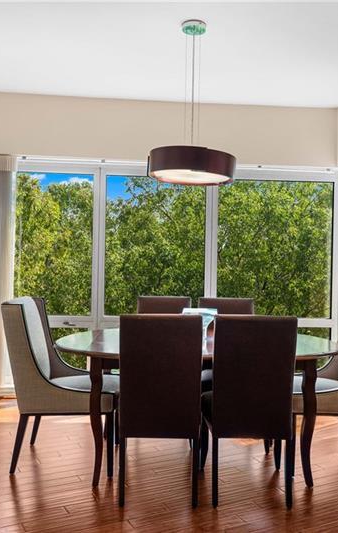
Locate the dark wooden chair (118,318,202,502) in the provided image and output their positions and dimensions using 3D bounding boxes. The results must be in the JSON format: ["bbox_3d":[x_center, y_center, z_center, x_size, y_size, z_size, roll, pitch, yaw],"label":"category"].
[{"bbox_3d":[-0.065,0.747,2.970,0.440,1.000,0.640,1,0,-2],"label":"dark wooden chair"}]

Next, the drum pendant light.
[{"bbox_3d":[0.157,-1.092,3.560,0.585,1.040,0.585,1,0,0],"label":"drum pendant light"}]

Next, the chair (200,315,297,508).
[{"bbox_3d":[0.434,0.740,2.928,0.485,0.985,0.600,1,0,-1],"label":"chair"}]

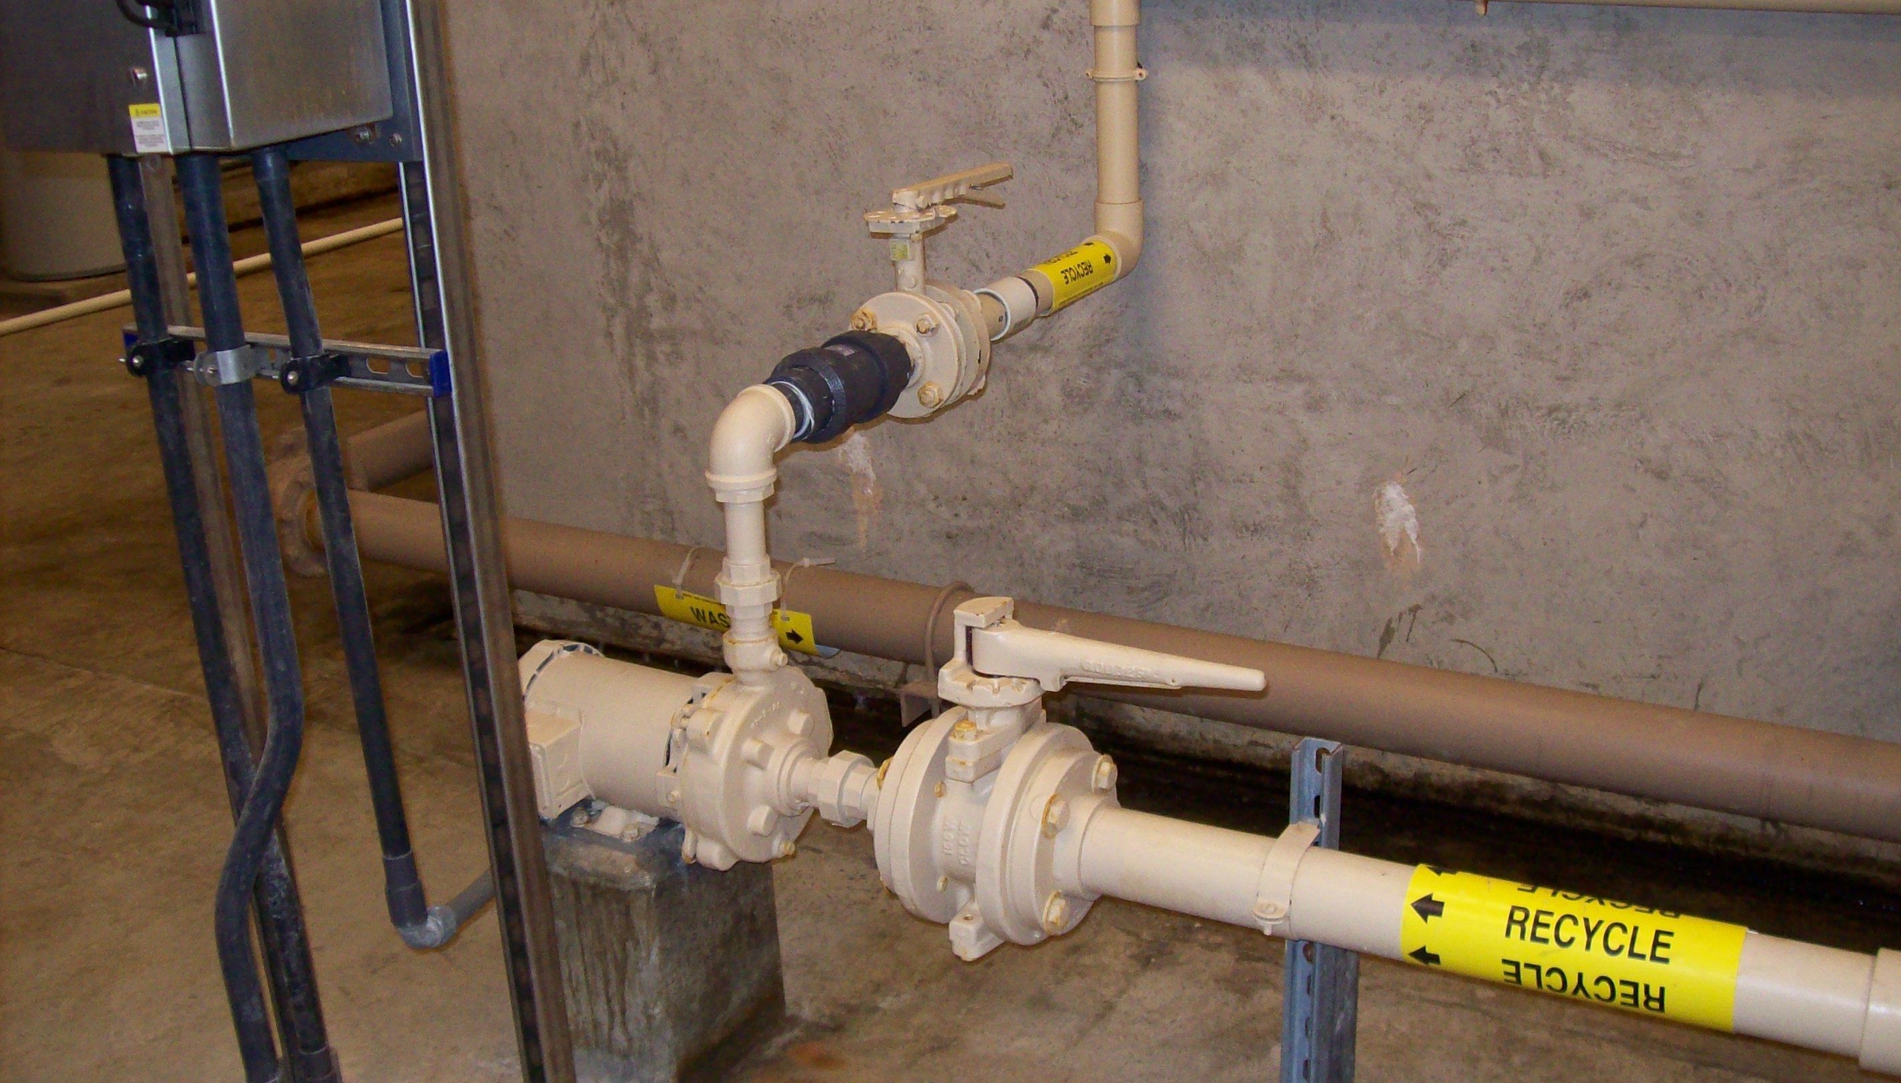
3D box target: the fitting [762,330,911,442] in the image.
[{"bbox_3d":[-0.134,-0.168,2.179,0.104,0.104,0.244,9,23,27],"label":"fitting"}]

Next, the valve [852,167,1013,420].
[{"bbox_3d":[0.000,-0.312,2.393,0.155,0.287,0.323,9,23,27],"label":"valve"}]

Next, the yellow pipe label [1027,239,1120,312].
[{"bbox_3d":[0.164,-0.357,2.687,0.066,0.066,0.202,9,23,27],"label":"yellow pipe label"}]

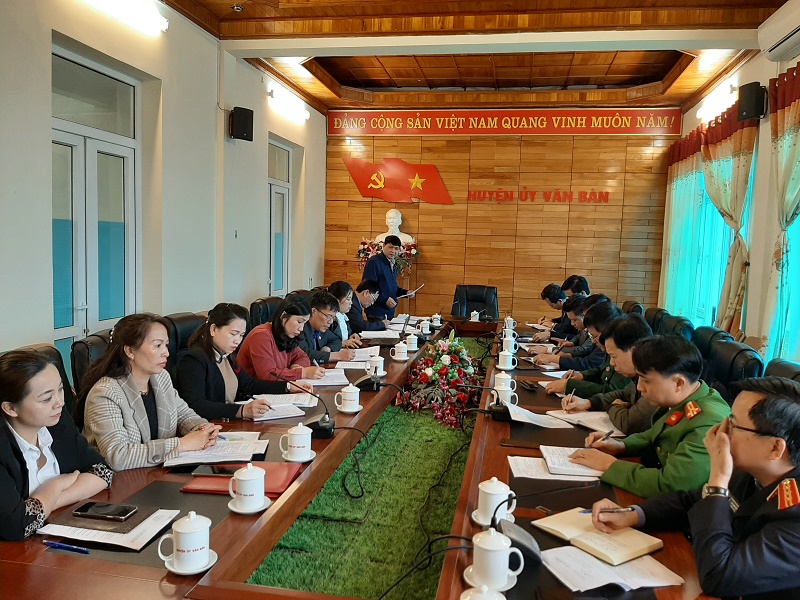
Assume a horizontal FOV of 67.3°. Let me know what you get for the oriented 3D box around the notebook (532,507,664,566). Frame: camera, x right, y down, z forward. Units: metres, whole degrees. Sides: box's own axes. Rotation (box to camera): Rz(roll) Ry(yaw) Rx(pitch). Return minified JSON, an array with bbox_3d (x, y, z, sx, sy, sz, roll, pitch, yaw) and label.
[{"bbox_3d":[0.524,0.618,1.606,0.195,0.025,0.257,-1,6,-35],"label":"notebook"}]

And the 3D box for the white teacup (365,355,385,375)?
[{"bbox_3d":[-0.154,0.396,3.725,0.118,0.117,0.092,3,5,11],"label":"white teacup"}]

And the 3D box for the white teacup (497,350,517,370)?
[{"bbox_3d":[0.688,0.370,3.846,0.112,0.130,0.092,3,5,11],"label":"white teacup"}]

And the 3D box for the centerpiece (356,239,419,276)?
[{"bbox_3d":[-0.153,-0.513,7.207,0.750,0.460,0.420,3,5,11],"label":"centerpiece"}]

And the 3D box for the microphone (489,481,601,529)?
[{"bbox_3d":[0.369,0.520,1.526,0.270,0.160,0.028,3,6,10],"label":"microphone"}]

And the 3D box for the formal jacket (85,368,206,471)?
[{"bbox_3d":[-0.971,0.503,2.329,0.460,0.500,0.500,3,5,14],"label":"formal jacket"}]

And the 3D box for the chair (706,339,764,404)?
[{"bbox_3d":[1.402,0.756,3.076,0.680,1.090,0.620,3,6,10],"label":"chair"}]

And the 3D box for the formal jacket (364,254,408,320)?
[{"bbox_3d":[-0.157,-0.168,6.345,0.480,0.700,0.360,-3,8,-43],"label":"formal jacket"}]

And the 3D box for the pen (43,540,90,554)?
[{"bbox_3d":[-0.838,0.619,1.508,0.149,0.012,0.013,4,5,19],"label":"pen"}]

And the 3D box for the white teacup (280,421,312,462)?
[{"bbox_3d":[-0.365,0.486,2.108,0.115,0.122,0.083,3,5,11],"label":"white teacup"}]

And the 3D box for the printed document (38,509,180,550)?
[{"bbox_3d":[-0.787,0.606,1.643,0.300,0.012,0.215,3,5,11],"label":"printed document"}]

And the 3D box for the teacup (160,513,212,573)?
[{"bbox_3d":[-0.512,0.560,1.421,0.122,0.119,0.088,0,6,-16],"label":"teacup"}]

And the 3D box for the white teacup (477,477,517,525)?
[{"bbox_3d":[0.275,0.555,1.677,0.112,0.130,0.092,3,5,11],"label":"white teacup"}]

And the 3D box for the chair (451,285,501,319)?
[{"bbox_3d":[0.802,0.401,6.524,0.620,1.090,0.680,3,6,10],"label":"chair"}]

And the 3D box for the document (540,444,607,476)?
[{"bbox_3d":[0.670,0.621,2.311,0.220,0.022,0.275,2,5,5],"label":"document"}]

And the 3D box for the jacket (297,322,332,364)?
[{"bbox_3d":[-0.630,0.384,4.231,0.460,0.580,0.500,4,6,19],"label":"jacket"}]

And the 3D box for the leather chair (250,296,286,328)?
[{"bbox_3d":[-0.830,0.544,4.638,0.700,1.070,0.620,3,5,11],"label":"leather chair"}]

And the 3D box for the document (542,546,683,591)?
[{"bbox_3d":[0.521,0.661,1.509,0.290,0.020,0.210,1,5,-12],"label":"document"}]

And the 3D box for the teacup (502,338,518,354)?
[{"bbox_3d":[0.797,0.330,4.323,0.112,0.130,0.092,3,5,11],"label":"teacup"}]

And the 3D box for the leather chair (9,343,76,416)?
[{"bbox_3d":[-1.161,0.779,2.048,0.660,1.150,0.600,3,5,11],"label":"leather chair"}]

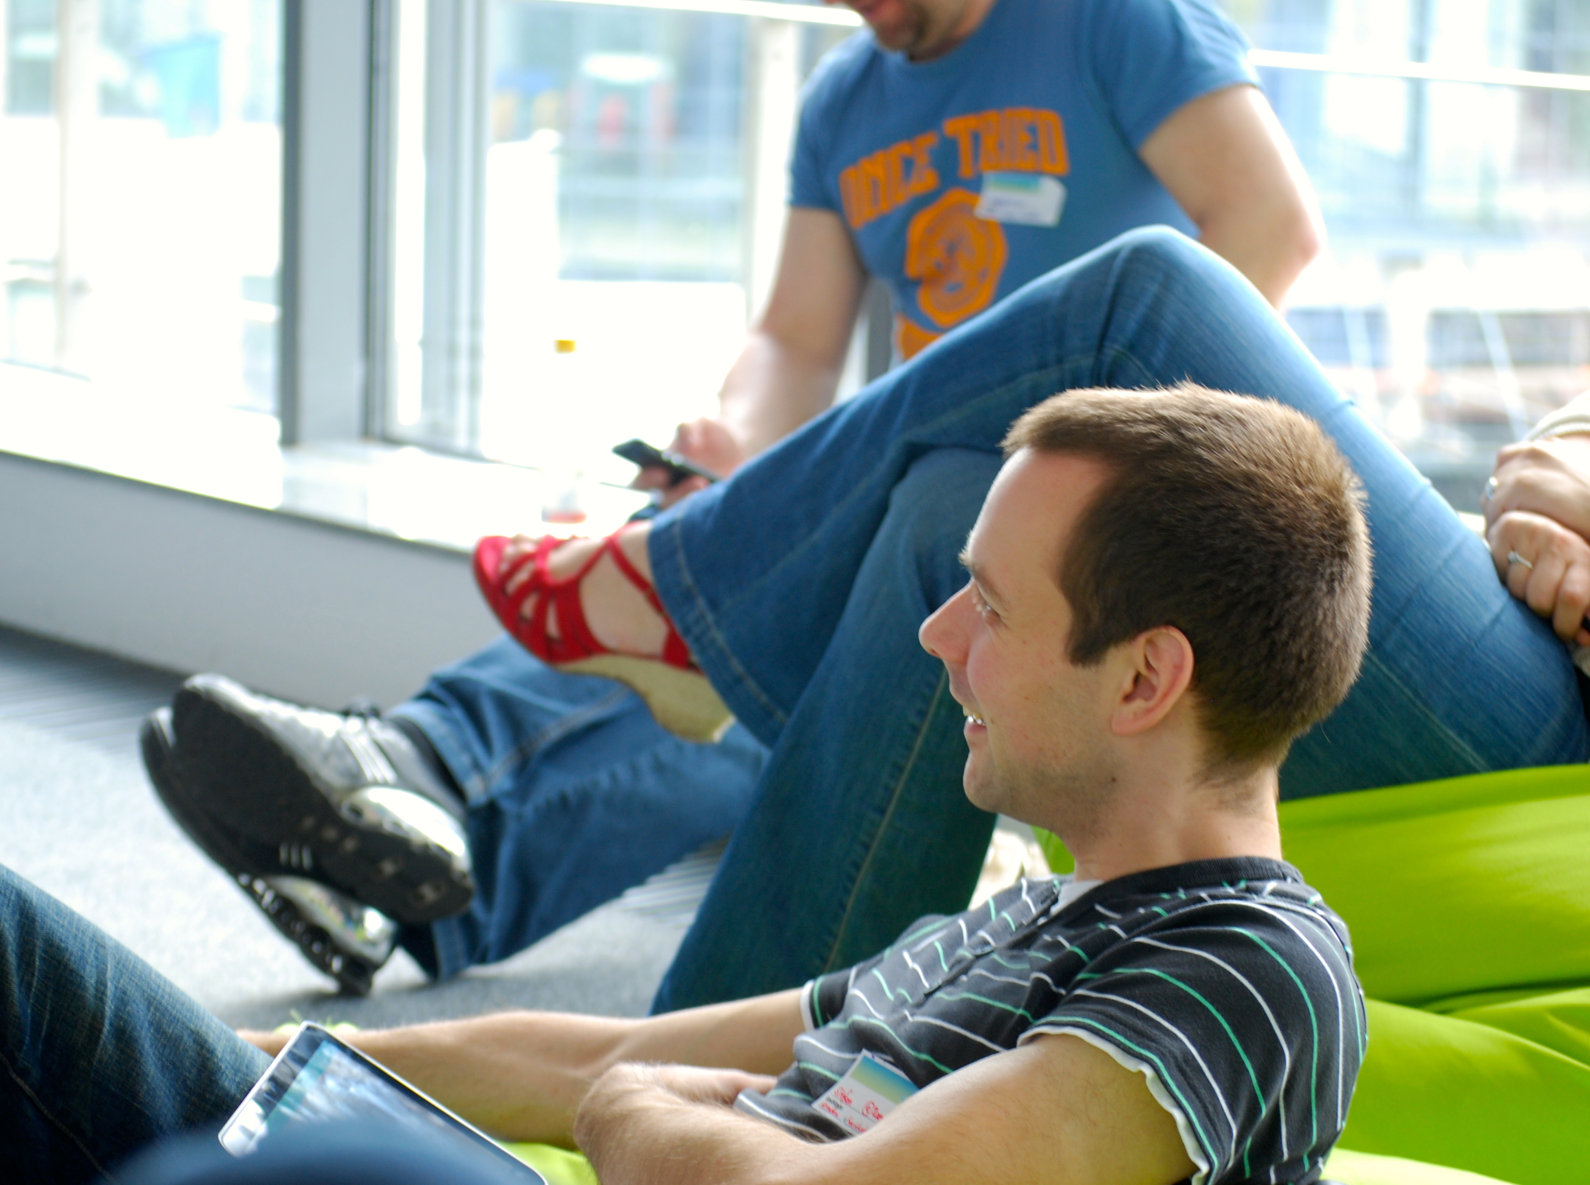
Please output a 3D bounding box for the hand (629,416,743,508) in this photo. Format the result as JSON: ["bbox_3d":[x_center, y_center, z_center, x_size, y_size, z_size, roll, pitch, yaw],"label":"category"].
[{"bbox_3d":[-0.096,-0.118,3.670,0.108,0.088,0.090,-4,11,-31],"label":"hand"}]

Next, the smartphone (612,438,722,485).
[{"bbox_3d":[-0.109,-0.114,3.650,0.115,0.013,0.060,25,-18,-16],"label":"smartphone"}]

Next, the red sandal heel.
[{"bbox_3d":[-0.140,0.019,3.080,0.235,0.125,0.088,30,13,8],"label":"red sandal heel"}]

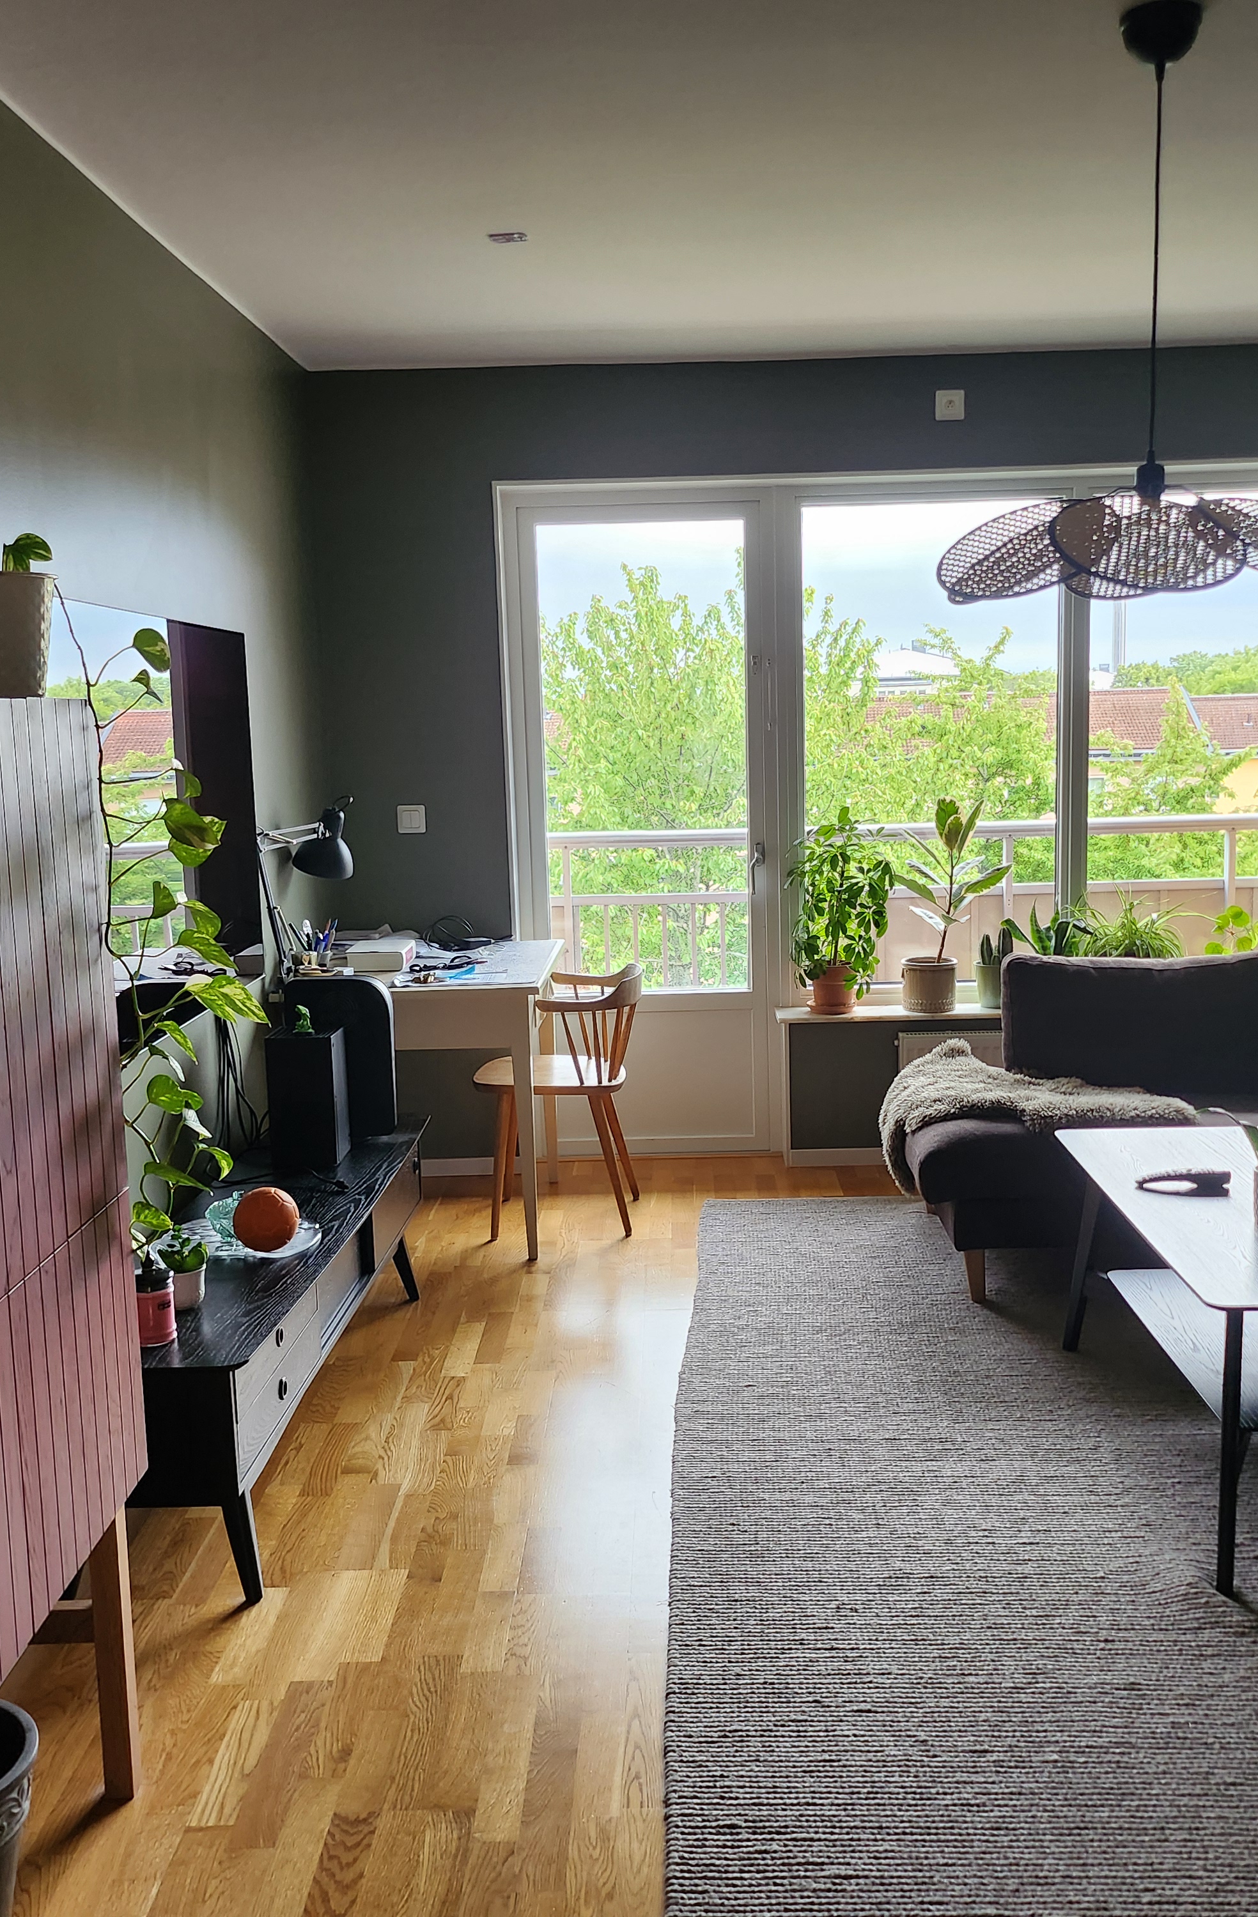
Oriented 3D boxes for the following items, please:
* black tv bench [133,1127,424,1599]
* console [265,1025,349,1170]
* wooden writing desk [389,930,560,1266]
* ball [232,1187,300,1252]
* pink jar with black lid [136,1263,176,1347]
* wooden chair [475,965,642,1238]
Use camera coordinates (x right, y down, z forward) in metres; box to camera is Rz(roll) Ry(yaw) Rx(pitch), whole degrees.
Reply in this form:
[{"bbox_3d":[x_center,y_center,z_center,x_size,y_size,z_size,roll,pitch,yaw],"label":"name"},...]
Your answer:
[{"bbox_3d":[-0.748,0.733,3.738,0.380,0.403,1.757,-1,8,3],"label":"black tv bench"},{"bbox_3d":[-0.747,0.322,4.145,0.151,0.301,0.151,-1,8,3],"label":"console"},{"bbox_3d":[-0.547,0.382,5.027,0.688,0.734,0.919,-1,8,3],"label":"wooden writing desk"},{"bbox_3d":[-0.695,0.500,3.399,0.128,0.128,0.128,-1,8,0],"label":"ball"},{"bbox_3d":[-0.806,0.582,2.971,0.088,0.113,0.088,-1,8,0],"label":"pink jar with black lid"},{"bbox_3d":[-0.190,0.384,4.986,0.477,0.724,0.520,-1,8,3],"label":"wooden chair"}]

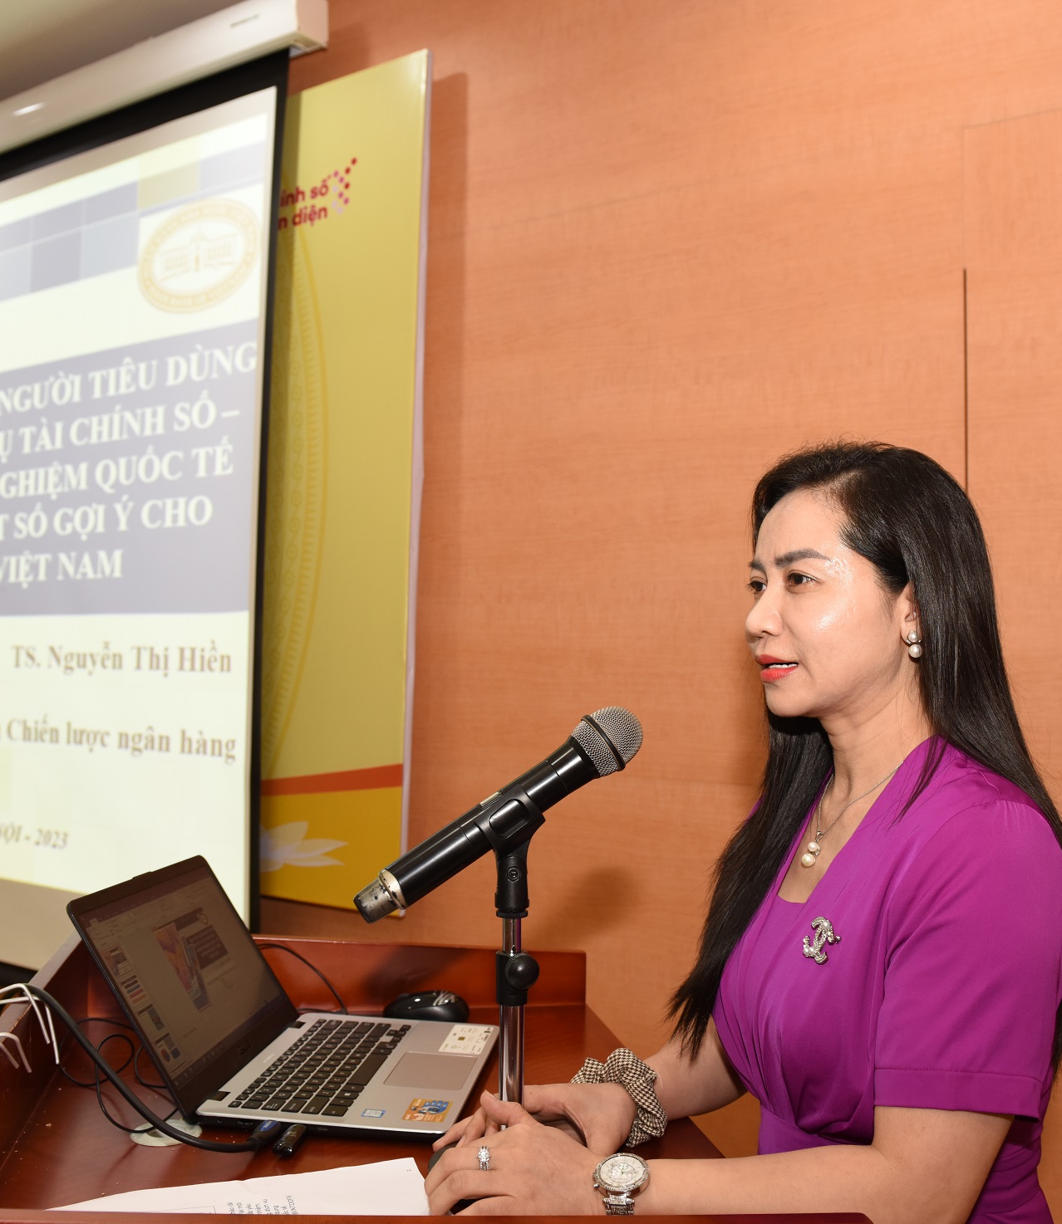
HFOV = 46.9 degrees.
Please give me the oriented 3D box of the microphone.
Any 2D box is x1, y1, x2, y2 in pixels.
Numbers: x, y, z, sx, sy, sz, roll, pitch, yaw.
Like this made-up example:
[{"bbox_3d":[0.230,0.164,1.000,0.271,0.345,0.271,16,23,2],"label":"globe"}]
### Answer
[{"bbox_3d":[-0.021,0.159,0.972,0.267,0.055,0.053,-33,7,-15],"label":"microphone"}]

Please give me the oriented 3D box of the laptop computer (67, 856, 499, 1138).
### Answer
[{"bbox_3d":[-0.228,0.372,1.237,0.357,0.198,0.330,1,-3,6],"label":"laptop computer"}]

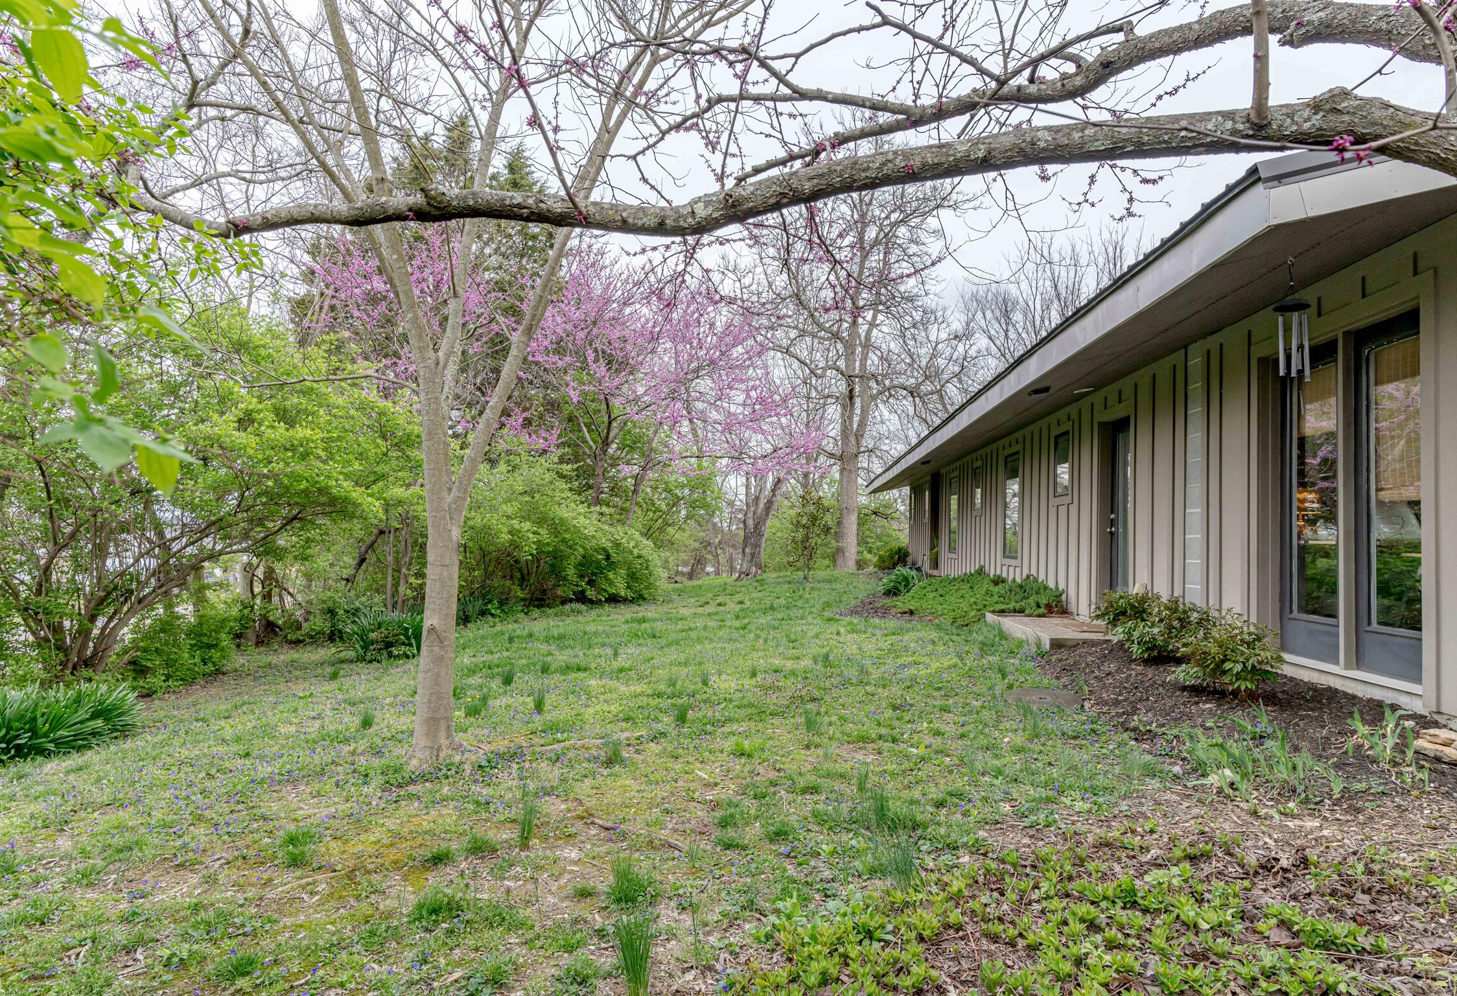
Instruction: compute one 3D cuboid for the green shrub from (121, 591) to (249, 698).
[{"bbox_3d":[-4.950,1.290,7.600,1.100,0.900,1.000,2,-3,0],"label":"green shrub"}]

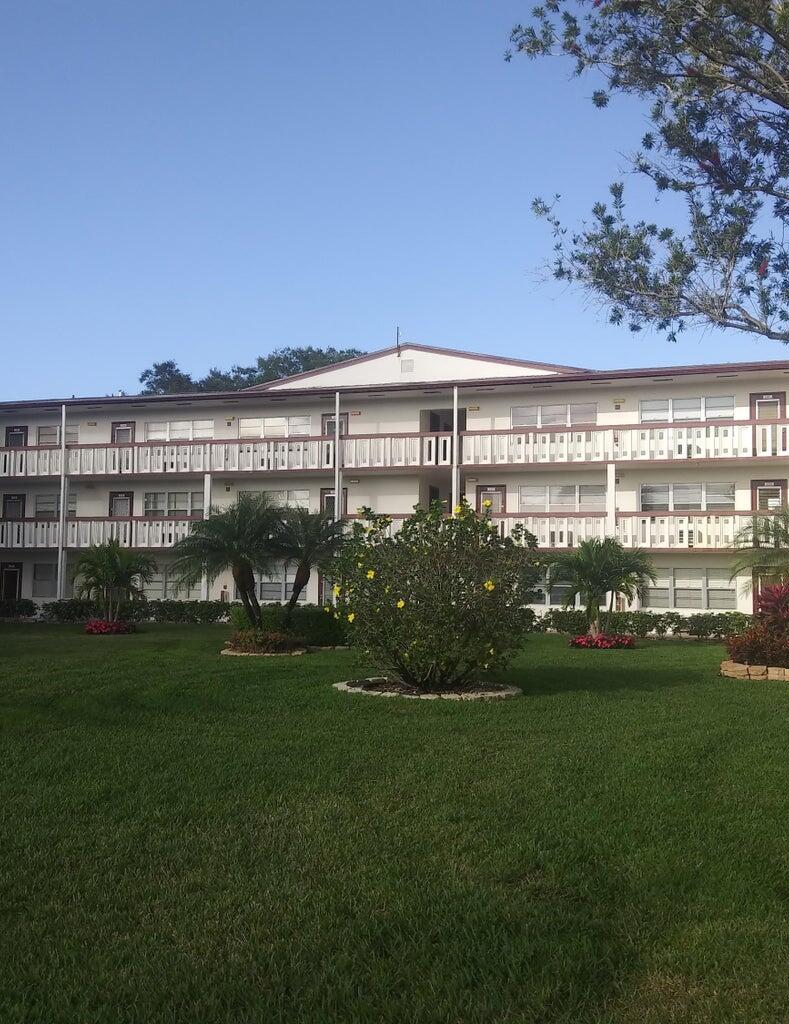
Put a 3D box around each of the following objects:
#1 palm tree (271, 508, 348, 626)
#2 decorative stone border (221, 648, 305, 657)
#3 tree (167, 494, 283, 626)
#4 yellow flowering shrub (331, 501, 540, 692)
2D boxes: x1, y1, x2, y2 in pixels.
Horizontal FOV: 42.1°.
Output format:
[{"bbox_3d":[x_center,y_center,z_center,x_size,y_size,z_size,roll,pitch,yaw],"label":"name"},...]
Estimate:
[{"bbox_3d":[-1.872,1.362,21.904,1.700,2.800,1.650,1,-4,-5],"label":"palm tree"},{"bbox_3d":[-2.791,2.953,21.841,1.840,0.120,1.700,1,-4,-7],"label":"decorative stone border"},{"bbox_3d":[-3.670,1.148,21.892,2.450,3.150,2.400,1,-4,-9],"label":"tree"},{"bbox_3d":[0.560,1.220,14.908,2.950,2.680,2.800,1,-4,2],"label":"yellow flowering shrub"}]

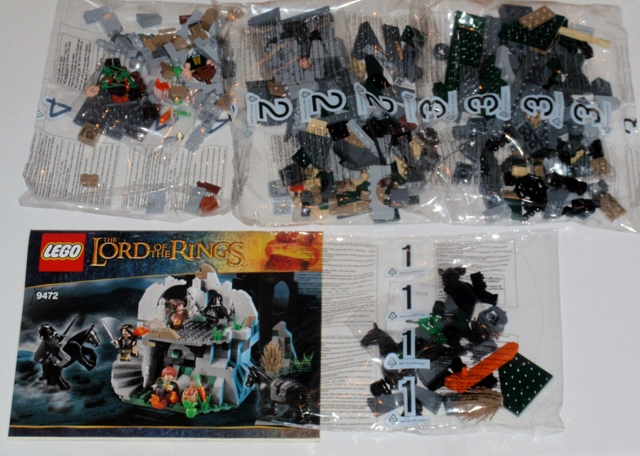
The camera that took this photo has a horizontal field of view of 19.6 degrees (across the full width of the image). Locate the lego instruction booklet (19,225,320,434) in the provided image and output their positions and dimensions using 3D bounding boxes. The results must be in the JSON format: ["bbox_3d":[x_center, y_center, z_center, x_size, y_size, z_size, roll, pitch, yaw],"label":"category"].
[{"bbox_3d":[-0.128,0.089,1.581,0.259,0.004,0.202,0,58,1],"label":"lego instruction booklet"}]

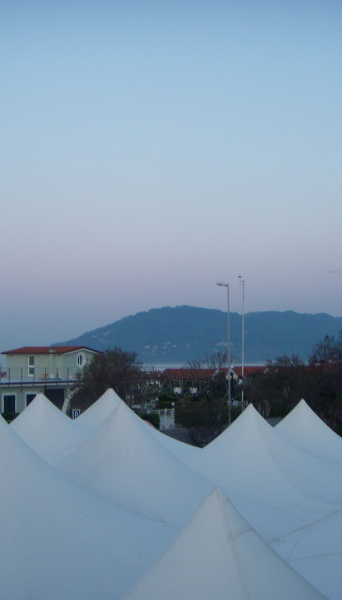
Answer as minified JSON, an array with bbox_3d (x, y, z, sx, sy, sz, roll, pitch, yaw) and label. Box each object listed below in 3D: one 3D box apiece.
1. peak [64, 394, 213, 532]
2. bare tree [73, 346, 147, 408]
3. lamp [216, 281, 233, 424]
[{"bbox_3d":[-0.980,2.954,17.437,3.500,1.790,3.500,-2,-5,27],"label":"peak"},{"bbox_3d":[-4.342,6.336,62.004,5.100,6.090,4.800,0,-4,0],"label":"bare tree"},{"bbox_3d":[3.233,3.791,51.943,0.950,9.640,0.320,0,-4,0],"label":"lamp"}]

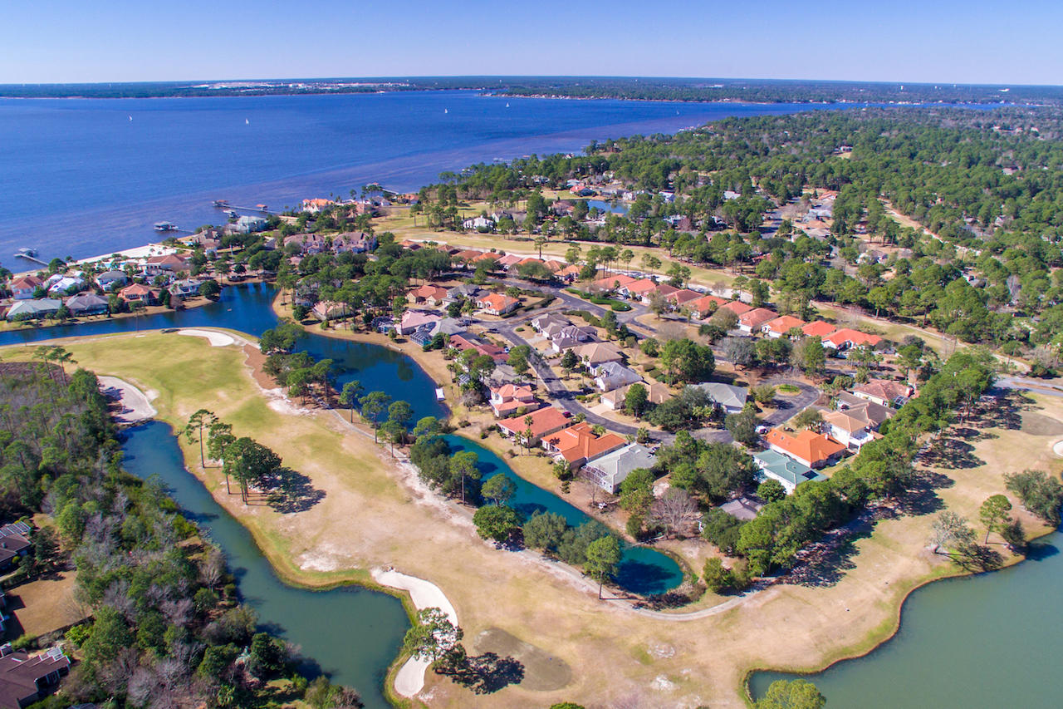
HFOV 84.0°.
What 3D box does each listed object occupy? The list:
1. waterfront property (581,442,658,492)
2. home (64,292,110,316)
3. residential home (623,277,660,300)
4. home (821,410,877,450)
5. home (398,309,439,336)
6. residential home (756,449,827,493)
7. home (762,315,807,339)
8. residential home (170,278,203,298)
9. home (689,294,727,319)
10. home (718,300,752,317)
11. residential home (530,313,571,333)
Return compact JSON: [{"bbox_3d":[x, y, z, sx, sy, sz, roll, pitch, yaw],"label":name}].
[{"bbox_3d":[27.430,32.420,174.880,21.600,5.900,12.100,-16,30,-30],"label":"waterfront property"},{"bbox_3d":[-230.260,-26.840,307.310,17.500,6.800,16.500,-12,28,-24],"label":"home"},{"bbox_3d":[56.800,-35.590,316.310,19.500,5.800,12.000,-22,33,-38],"label":"residential home"},{"bbox_3d":[105.530,23.720,198.830,11.500,8.200,17.500,-15,29,-29],"label":"home"},{"bbox_3d":[-54.000,-16.260,281.260,20.880,5.660,12.650,-14,29,-27],"label":"home"},{"bbox_3d":[75.700,33.820,175.340,10.180,5.350,17.280,-17,30,-32],"label":"residential home"},{"bbox_3d":[117.980,-13.980,276.190,20.880,5.860,10.800,-19,31,-34],"label":"home"},{"bbox_3d":[-183.750,-36.340,316.710,18.500,6.800,19.500,-15,30,-29],"label":"residential home"},{"bbox_3d":[86.700,-25.560,295.470,23.000,5.800,11.700,-20,32,-35],"label":"home"},{"bbox_3d":[101.300,-22.630,300.070,22.500,6.000,13.000,-20,32,-36],"label":"home"},{"bbox_3d":[9.570,-15.140,278.030,14.610,6.380,16.250,-15,29,-29],"label":"residential home"}]

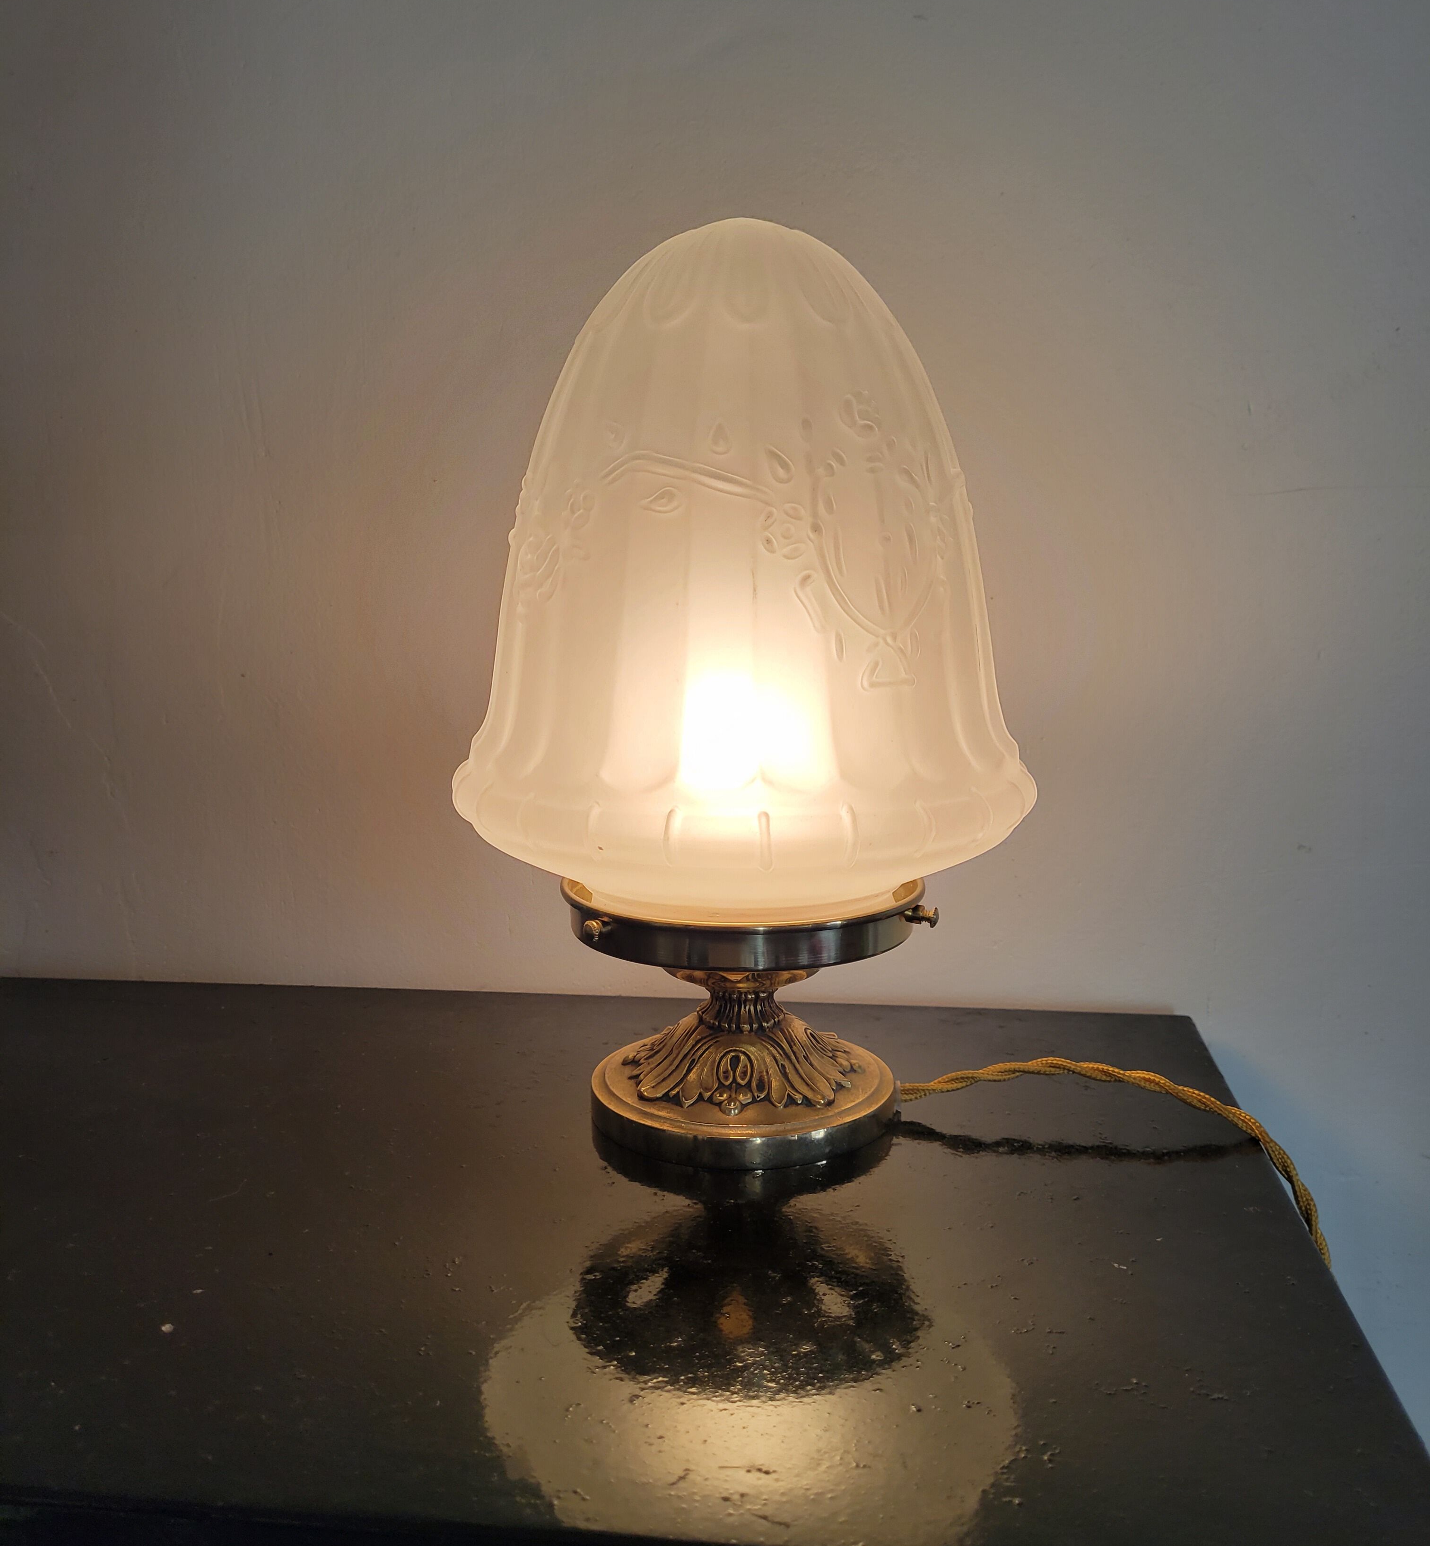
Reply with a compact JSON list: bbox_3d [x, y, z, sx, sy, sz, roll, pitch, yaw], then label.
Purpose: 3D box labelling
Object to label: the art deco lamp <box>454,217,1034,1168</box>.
[{"bbox_3d":[0.010,-0.030,0.494,0.199,0.305,0.199,0,10,1],"label":"art deco lamp"}]

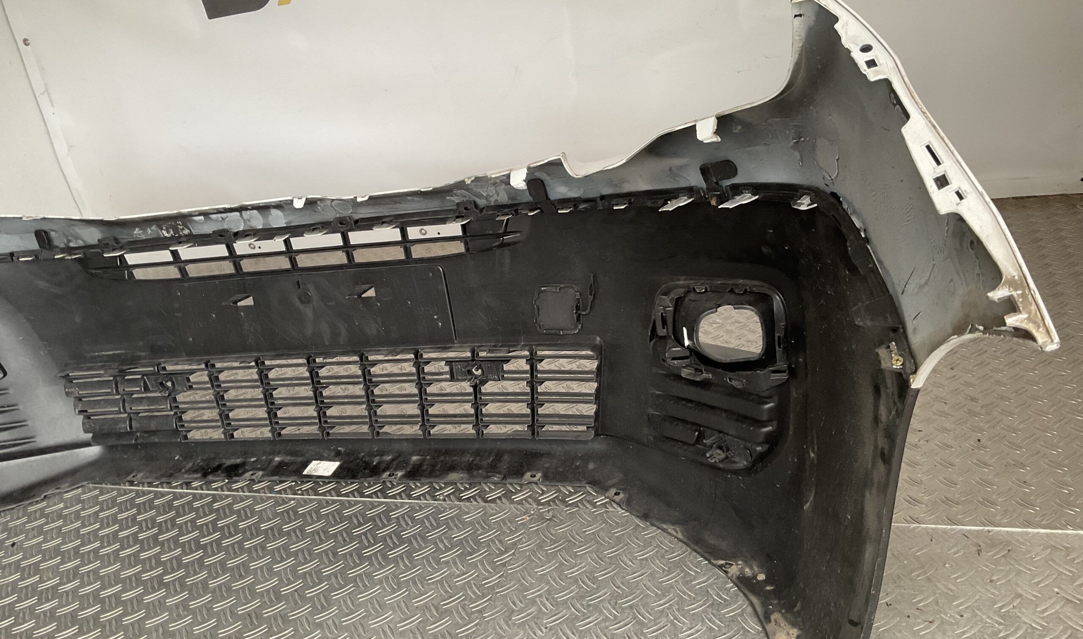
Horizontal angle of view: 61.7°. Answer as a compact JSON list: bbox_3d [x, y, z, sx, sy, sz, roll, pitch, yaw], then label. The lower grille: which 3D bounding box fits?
[{"bbox_3d":[-0.402,0.143,1.610,1.046,0.169,0.092,-3,25,17],"label":"lower grille"}]

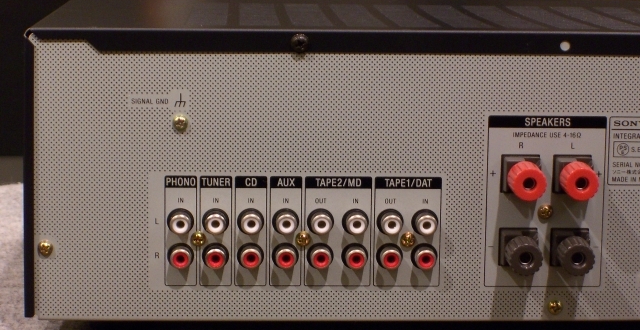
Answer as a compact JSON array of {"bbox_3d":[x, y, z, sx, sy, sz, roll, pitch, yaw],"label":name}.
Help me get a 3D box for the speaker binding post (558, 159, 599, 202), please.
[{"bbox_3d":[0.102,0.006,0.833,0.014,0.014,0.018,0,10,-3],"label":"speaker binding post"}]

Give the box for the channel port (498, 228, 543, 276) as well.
[{"bbox_3d":[0.081,0.035,0.840,0.015,0.015,0.022,0,9,-3],"label":"channel port"}]

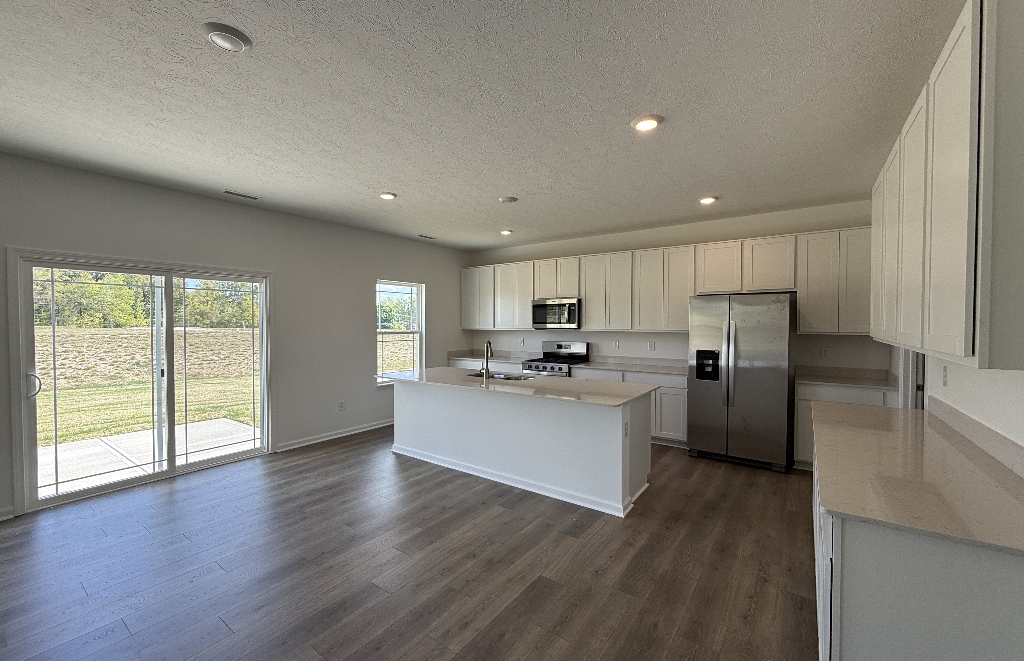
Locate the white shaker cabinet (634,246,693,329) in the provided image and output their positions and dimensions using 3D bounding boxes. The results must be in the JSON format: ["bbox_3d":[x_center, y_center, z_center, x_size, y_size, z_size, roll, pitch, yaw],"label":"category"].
[{"bbox_3d":[1.994,-0.514,5.371,0.767,1.068,0.330,1,1,35],"label":"white shaker cabinet"}]

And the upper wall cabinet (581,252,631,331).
[{"bbox_3d":[1.373,-0.517,5.764,0.753,1.056,0.329,1,2,36],"label":"upper wall cabinet"}]

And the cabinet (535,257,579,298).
[{"bbox_3d":[0.749,-0.766,6.253,0.770,0.598,0.330,1,1,35],"label":"cabinet"}]

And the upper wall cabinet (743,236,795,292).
[{"bbox_3d":[2.908,-0.723,4.662,0.515,0.603,0.329,1,2,36],"label":"upper wall cabinet"}]

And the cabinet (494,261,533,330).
[{"bbox_3d":[0.122,-0.534,6.657,0.757,1.056,0.329,1,2,36],"label":"cabinet"}]

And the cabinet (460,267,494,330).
[{"bbox_3d":[-0.488,-0.543,7.092,0.743,1.056,0.329,1,2,36],"label":"cabinet"}]

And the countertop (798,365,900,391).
[{"bbox_3d":[3.360,0.472,4.227,0.762,0.131,0.642,1,1,35],"label":"countertop"}]

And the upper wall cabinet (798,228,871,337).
[{"bbox_3d":[3.408,-0.490,4.311,0.712,1.056,0.329,1,2,36],"label":"upper wall cabinet"}]

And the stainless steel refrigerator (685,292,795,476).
[{"bbox_3d":[2.543,0.519,4.625,0.913,1.777,0.780,1,2,36],"label":"stainless steel refrigerator"}]

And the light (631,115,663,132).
[{"bbox_3d":[0.864,-1.310,2.637,0.192,0.030,0.192,0,1,0],"label":"light"}]

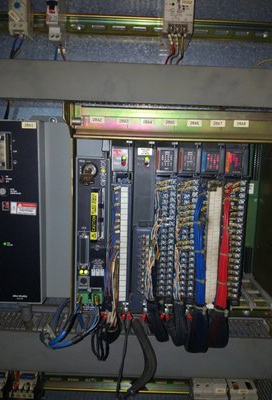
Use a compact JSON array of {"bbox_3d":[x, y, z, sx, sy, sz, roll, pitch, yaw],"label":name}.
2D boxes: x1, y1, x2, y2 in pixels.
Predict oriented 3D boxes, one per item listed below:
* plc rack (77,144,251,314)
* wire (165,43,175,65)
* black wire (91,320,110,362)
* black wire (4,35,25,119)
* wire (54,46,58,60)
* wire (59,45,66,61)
[{"bbox_3d":[0.035,0.036,0.529,0.245,0.252,0.150,1,6,0],"label":"plc rack"},{"bbox_3d":[0.054,-0.235,0.520,0.016,0.035,0.009,1,6,0],"label":"wire"},{"bbox_3d":[-0.053,0.211,0.485,0.031,0.060,0.028,1,6,0],"label":"black wire"},{"bbox_3d":[-0.205,-0.208,0.545,0.034,0.142,0.030,1,6,0],"label":"black wire"},{"bbox_3d":[-0.130,-0.240,0.530,0.006,0.023,0.006,1,6,0],"label":"wire"},{"bbox_3d":[-0.120,-0.242,0.530,0.012,0.026,0.008,1,6,0],"label":"wire"}]

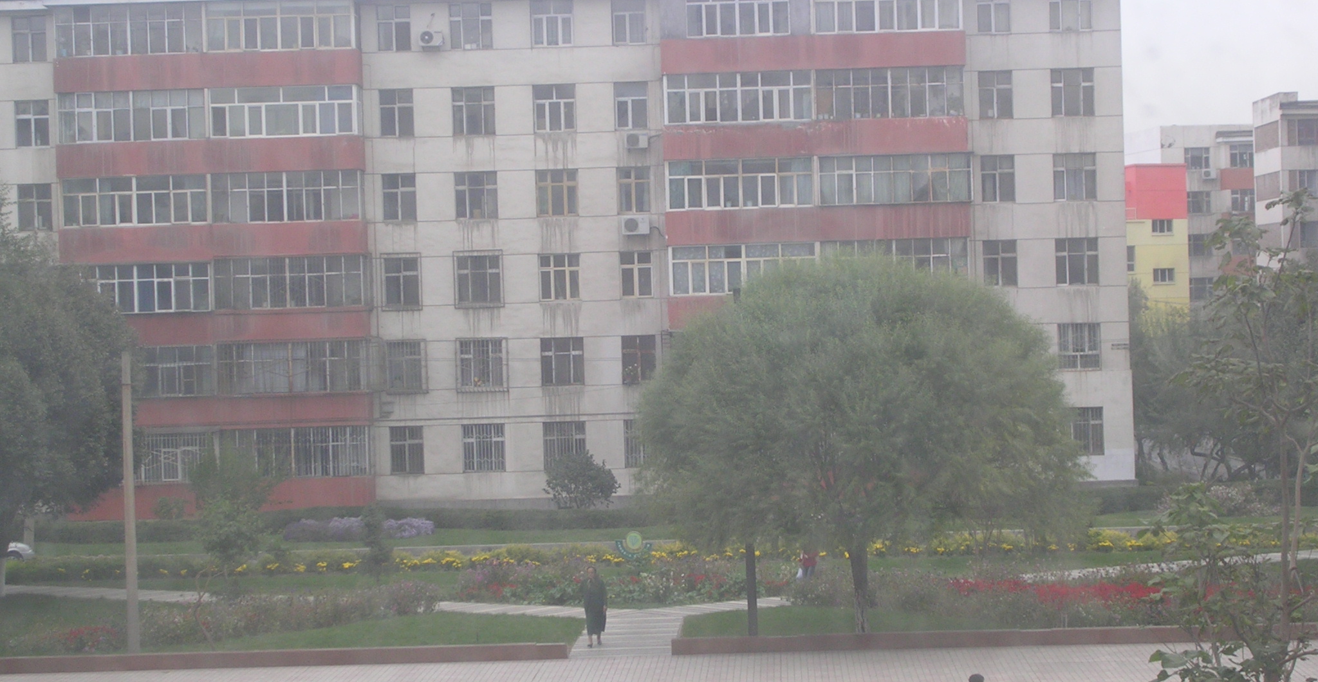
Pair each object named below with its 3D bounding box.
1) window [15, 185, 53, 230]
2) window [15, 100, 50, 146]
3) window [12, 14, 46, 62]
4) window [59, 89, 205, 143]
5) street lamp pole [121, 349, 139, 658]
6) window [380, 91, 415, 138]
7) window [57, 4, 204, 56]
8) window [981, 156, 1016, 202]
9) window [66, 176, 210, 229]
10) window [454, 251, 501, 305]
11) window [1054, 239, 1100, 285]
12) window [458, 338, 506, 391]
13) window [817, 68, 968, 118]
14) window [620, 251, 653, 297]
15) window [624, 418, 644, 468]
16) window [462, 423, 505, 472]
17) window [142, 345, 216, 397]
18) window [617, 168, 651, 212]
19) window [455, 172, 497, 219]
[{"bbox_3d":[-21.030,-4.487,110.175,1.239,1.489,0.150,-2,0,0],"label":"window"},{"bbox_3d":[-20.948,-7.298,109.471,1.127,1.517,0.150,-2,1,1],"label":"window"},{"bbox_3d":[-20.855,-10.019,108.366,1.081,1.502,0.150,-2,1,1],"label":"window"},{"bbox_3d":[-17.896,-7.620,111.153,4.950,1.711,0.200,-2,0,2],"label":"window"},{"bbox_3d":[-10.198,3.106,63.061,0.230,5.836,0.230,-2,1,1],"label":"street lamp pole"},{"bbox_3d":[-8.687,-7.560,108.539,1.113,1.553,0.150,-2,1,1],"label":"window"},{"bbox_3d":[-17.945,-10.554,111.129,4.986,1.640,0.200,-2,0,2],"label":"window"},{"bbox_3d":[11.670,-5.568,112.562,1.169,1.607,0.150,-2,1,2],"label":"window"},{"bbox_3d":[-17.427,-4.648,109.093,4.790,1.646,0.200,-2,0,0],"label":"window"},{"bbox_3d":[-6.182,-2.113,112.011,1.568,1.822,0.300,-2,0,2],"label":"window"},{"bbox_3d":[13.872,-2.631,108.651,1.426,1.497,0.150,-2,1,1],"label":"window"},{"bbox_3d":[-5.840,0.781,107.978,1.547,1.687,0.350,-2,1,1],"label":"window"},{"bbox_3d":[7.526,-8.097,106.846,4.825,1.569,0.150,-2,1,1],"label":"window"},{"bbox_3d":[-0.747,-2.208,108.024,1.010,1.500,0.150,-2,1,1],"label":"window"},{"bbox_3d":[-0.623,3.558,113.150,1.140,1.655,0.150,-2,1,2],"label":"window"},{"bbox_3d":[-5.816,3.554,108.656,1.401,1.572,0.150,-2,1,1],"label":"window"},{"bbox_3d":[-17.225,1.047,109.116,4.791,1.647,0.200,-2,0,0],"label":"window"},{"bbox_3d":[-0.823,-5.021,108.990,1.020,1.479,0.150,-2,1,1],"label":"window"},{"bbox_3d":[-6.154,-4.906,110.250,1.412,1.554,0.150,-2,0,0],"label":"window"}]

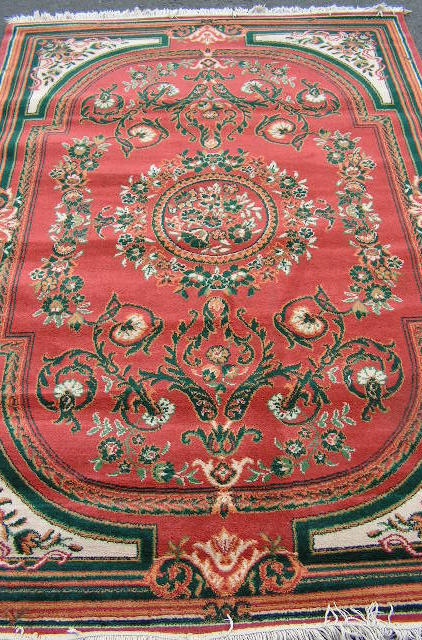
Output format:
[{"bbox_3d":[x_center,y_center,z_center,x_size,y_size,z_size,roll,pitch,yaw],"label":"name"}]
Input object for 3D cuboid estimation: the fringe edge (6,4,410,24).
[{"bbox_3d":[-0.017,-1.291,2.801,1.700,0.020,0.070,-2,52,0],"label":"fringe edge"}]

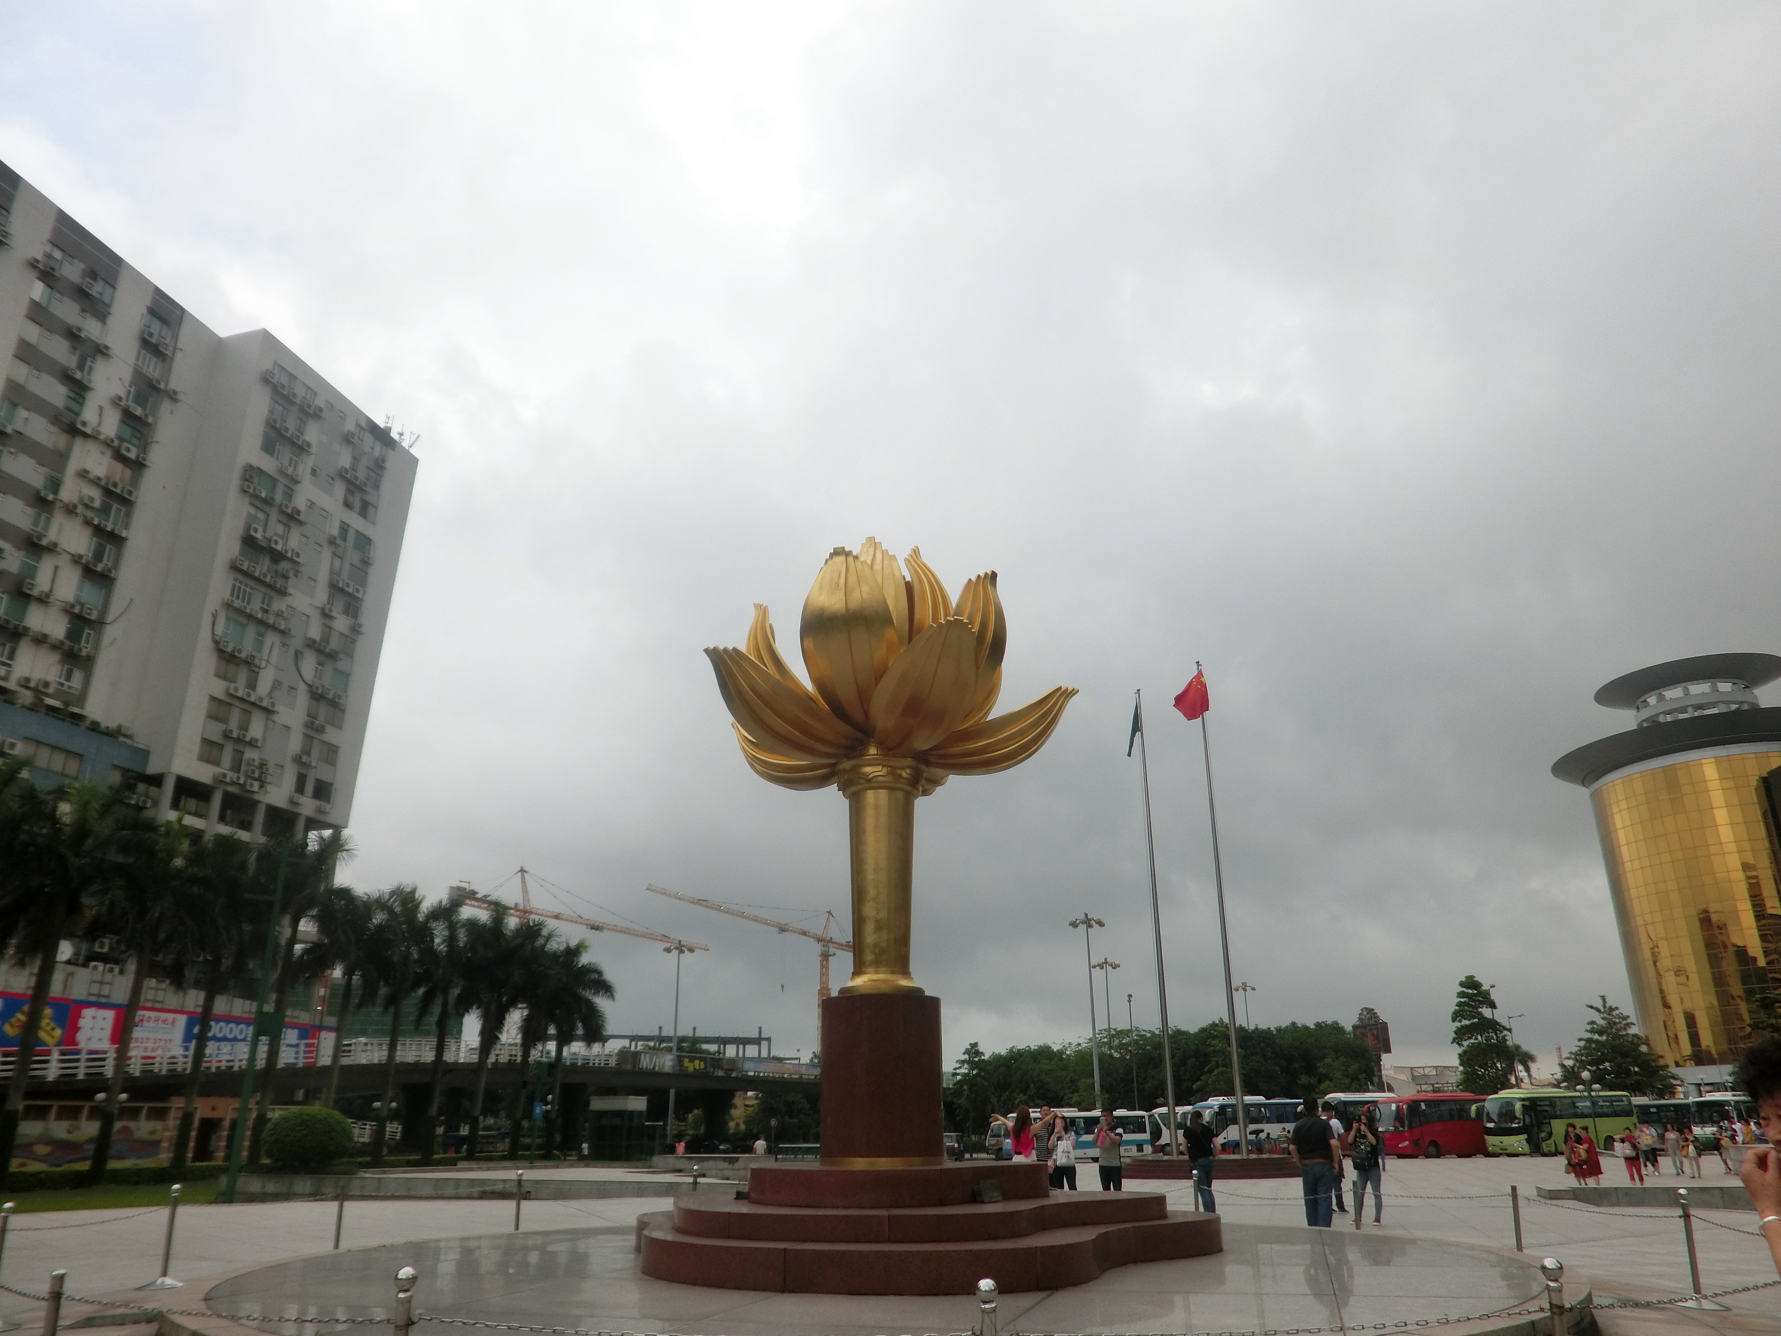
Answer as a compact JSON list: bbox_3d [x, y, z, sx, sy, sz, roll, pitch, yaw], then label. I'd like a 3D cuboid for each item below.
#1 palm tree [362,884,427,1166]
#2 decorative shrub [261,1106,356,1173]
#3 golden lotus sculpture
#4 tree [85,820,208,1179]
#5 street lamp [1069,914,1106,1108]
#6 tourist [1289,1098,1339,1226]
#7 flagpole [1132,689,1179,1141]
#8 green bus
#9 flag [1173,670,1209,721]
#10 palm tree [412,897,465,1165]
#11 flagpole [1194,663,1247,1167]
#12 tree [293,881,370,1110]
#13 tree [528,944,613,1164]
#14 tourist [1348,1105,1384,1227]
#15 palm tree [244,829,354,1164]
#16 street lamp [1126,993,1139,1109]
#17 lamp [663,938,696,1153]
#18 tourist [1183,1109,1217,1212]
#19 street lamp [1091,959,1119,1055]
[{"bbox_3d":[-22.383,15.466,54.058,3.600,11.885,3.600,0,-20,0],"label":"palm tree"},{"bbox_3d":[-13.994,11.254,29.459,2.250,1.505,2.150,0,-20,0],"label":"decorative shrub"},{"bbox_3d":[-0.053,0.796,11.880,3.600,4.650,3.600,-1,-21,0],"label":"golden lotus sculpture"},{"bbox_3d":[-23.571,10.078,38.674,4.200,10.830,4.200,-1,-21,0],"label":"tree"},{"bbox_3d":[11.599,20.733,70.149,2.050,13.315,2.050,0,-20,0],"label":"street lamp"},{"bbox_3d":[5.160,6.037,14.812,0.600,1.710,0.380,-5,-21,13],"label":"tourist"},{"bbox_3d":[8.922,8.118,41.788,0.220,15.680,0.220,-1,-21,0],"label":"flagpole"},{"bbox_3d":[38.400,26.118,70.846,10.092,3.300,2.480,12,-24,-29],"label":"green bus"},{"bbox_3d":[10.821,0.995,44.460,1.300,1.960,0.700,-1,-21,0],"label":"flag"},{"bbox_3d":[-18.579,14.818,51.161,4.000,10.660,4.000,-1,-21,0],"label":"palm tree"},{"bbox_3d":[11.242,7.670,42.256,0.260,16.860,0.260,0,-20,0],"label":"flagpole"},{"bbox_3d":[-20.575,13.088,46.104,4.000,10.380,4.000,-1,-21,0],"label":"tree"},{"bbox_3d":[-17.402,19.915,64.660,4.400,10.892,4.400,0,-20,0],"label":"tree"},{"bbox_3d":[7.124,7.466,18.536,0.550,1.570,0.450,-7,-21,16],"label":"tourist"},{"bbox_3d":[-21.578,11.546,43.830,4.200,11.680,4.200,-1,-21,0],"label":"palm tree"},{"bbox_3d":[14.416,23.750,72.218,0.450,9.071,0.500,0,-20,0],"label":"street lamp"},{"bbox_3d":[-13.971,24.403,79.520,2.100,13.220,2.100,0,-20,0],"label":"lamp"},{"bbox_3d":[5.001,7.989,19.949,0.530,1.620,0.360,-3,-21,6],"label":"tourist"},{"bbox_3d":[18.338,31.871,102.270,2.400,15.400,2.400,-1,-21,0],"label":"street lamp"}]

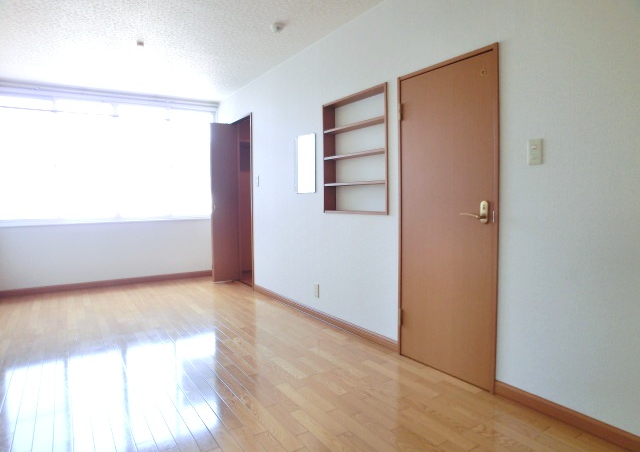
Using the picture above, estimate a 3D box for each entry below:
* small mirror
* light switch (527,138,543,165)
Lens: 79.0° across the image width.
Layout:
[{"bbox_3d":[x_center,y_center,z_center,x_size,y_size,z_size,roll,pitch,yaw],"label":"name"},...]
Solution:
[{"bbox_3d":[-0.140,-0.554,3.525,0.018,0.521,0.350,-3,4,-35],"label":"small mirror"},{"bbox_3d":[1.033,-0.354,1.859,0.013,0.122,0.072,-3,4,-35],"label":"light switch"}]

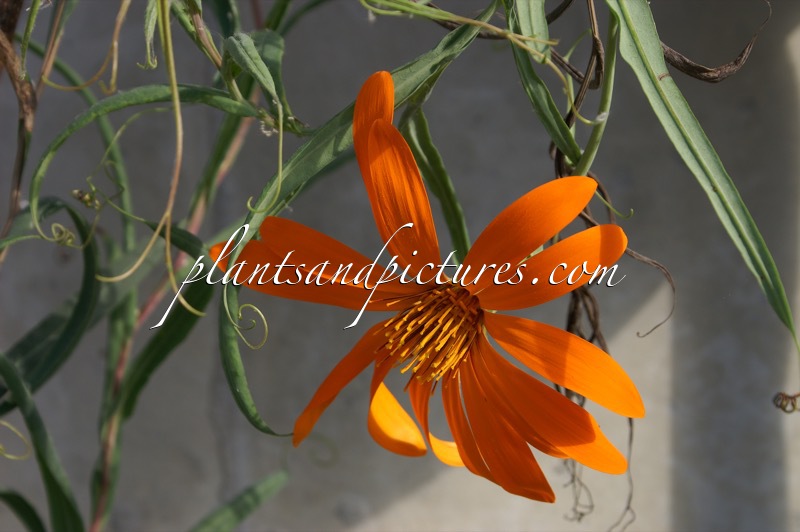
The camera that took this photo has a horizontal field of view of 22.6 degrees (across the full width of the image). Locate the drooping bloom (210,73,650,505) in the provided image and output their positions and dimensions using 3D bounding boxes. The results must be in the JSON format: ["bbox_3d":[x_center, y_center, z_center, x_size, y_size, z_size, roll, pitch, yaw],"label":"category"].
[{"bbox_3d":[0.004,0.009,0.484,0.110,0.117,0.046,0,27,27],"label":"drooping bloom"}]

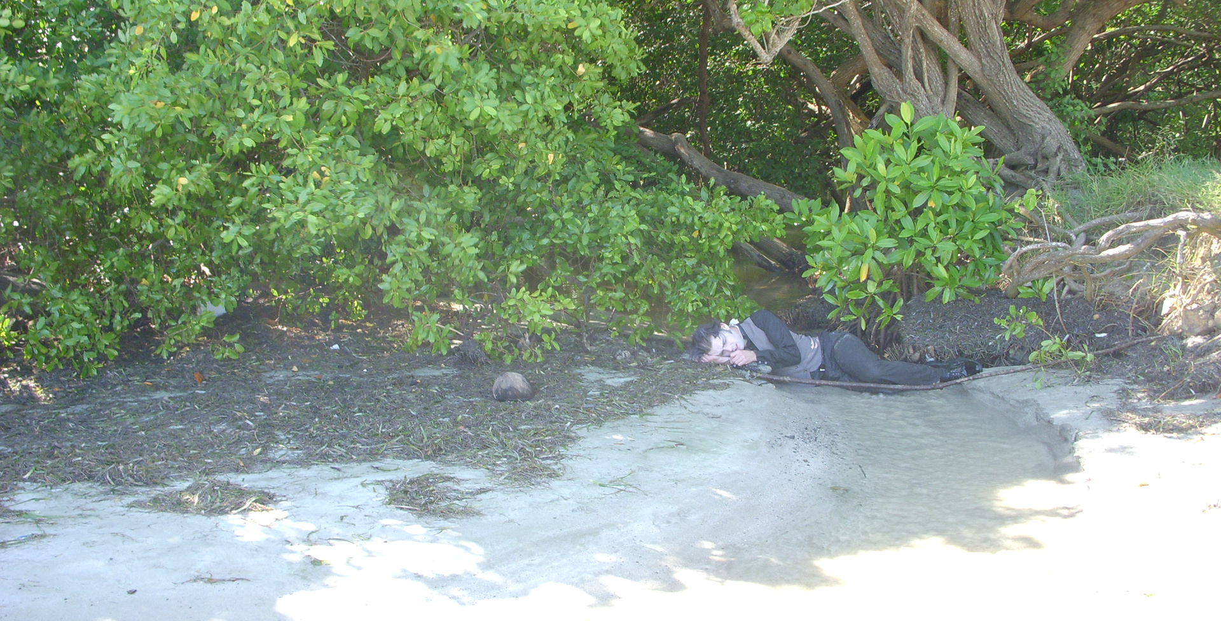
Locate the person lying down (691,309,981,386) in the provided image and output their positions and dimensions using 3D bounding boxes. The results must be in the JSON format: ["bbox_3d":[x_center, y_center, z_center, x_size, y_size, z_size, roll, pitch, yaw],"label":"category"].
[{"bbox_3d":[1.160,0.200,6.900,1.500,0.400,0.500,4,10,1],"label":"person lying down"}]

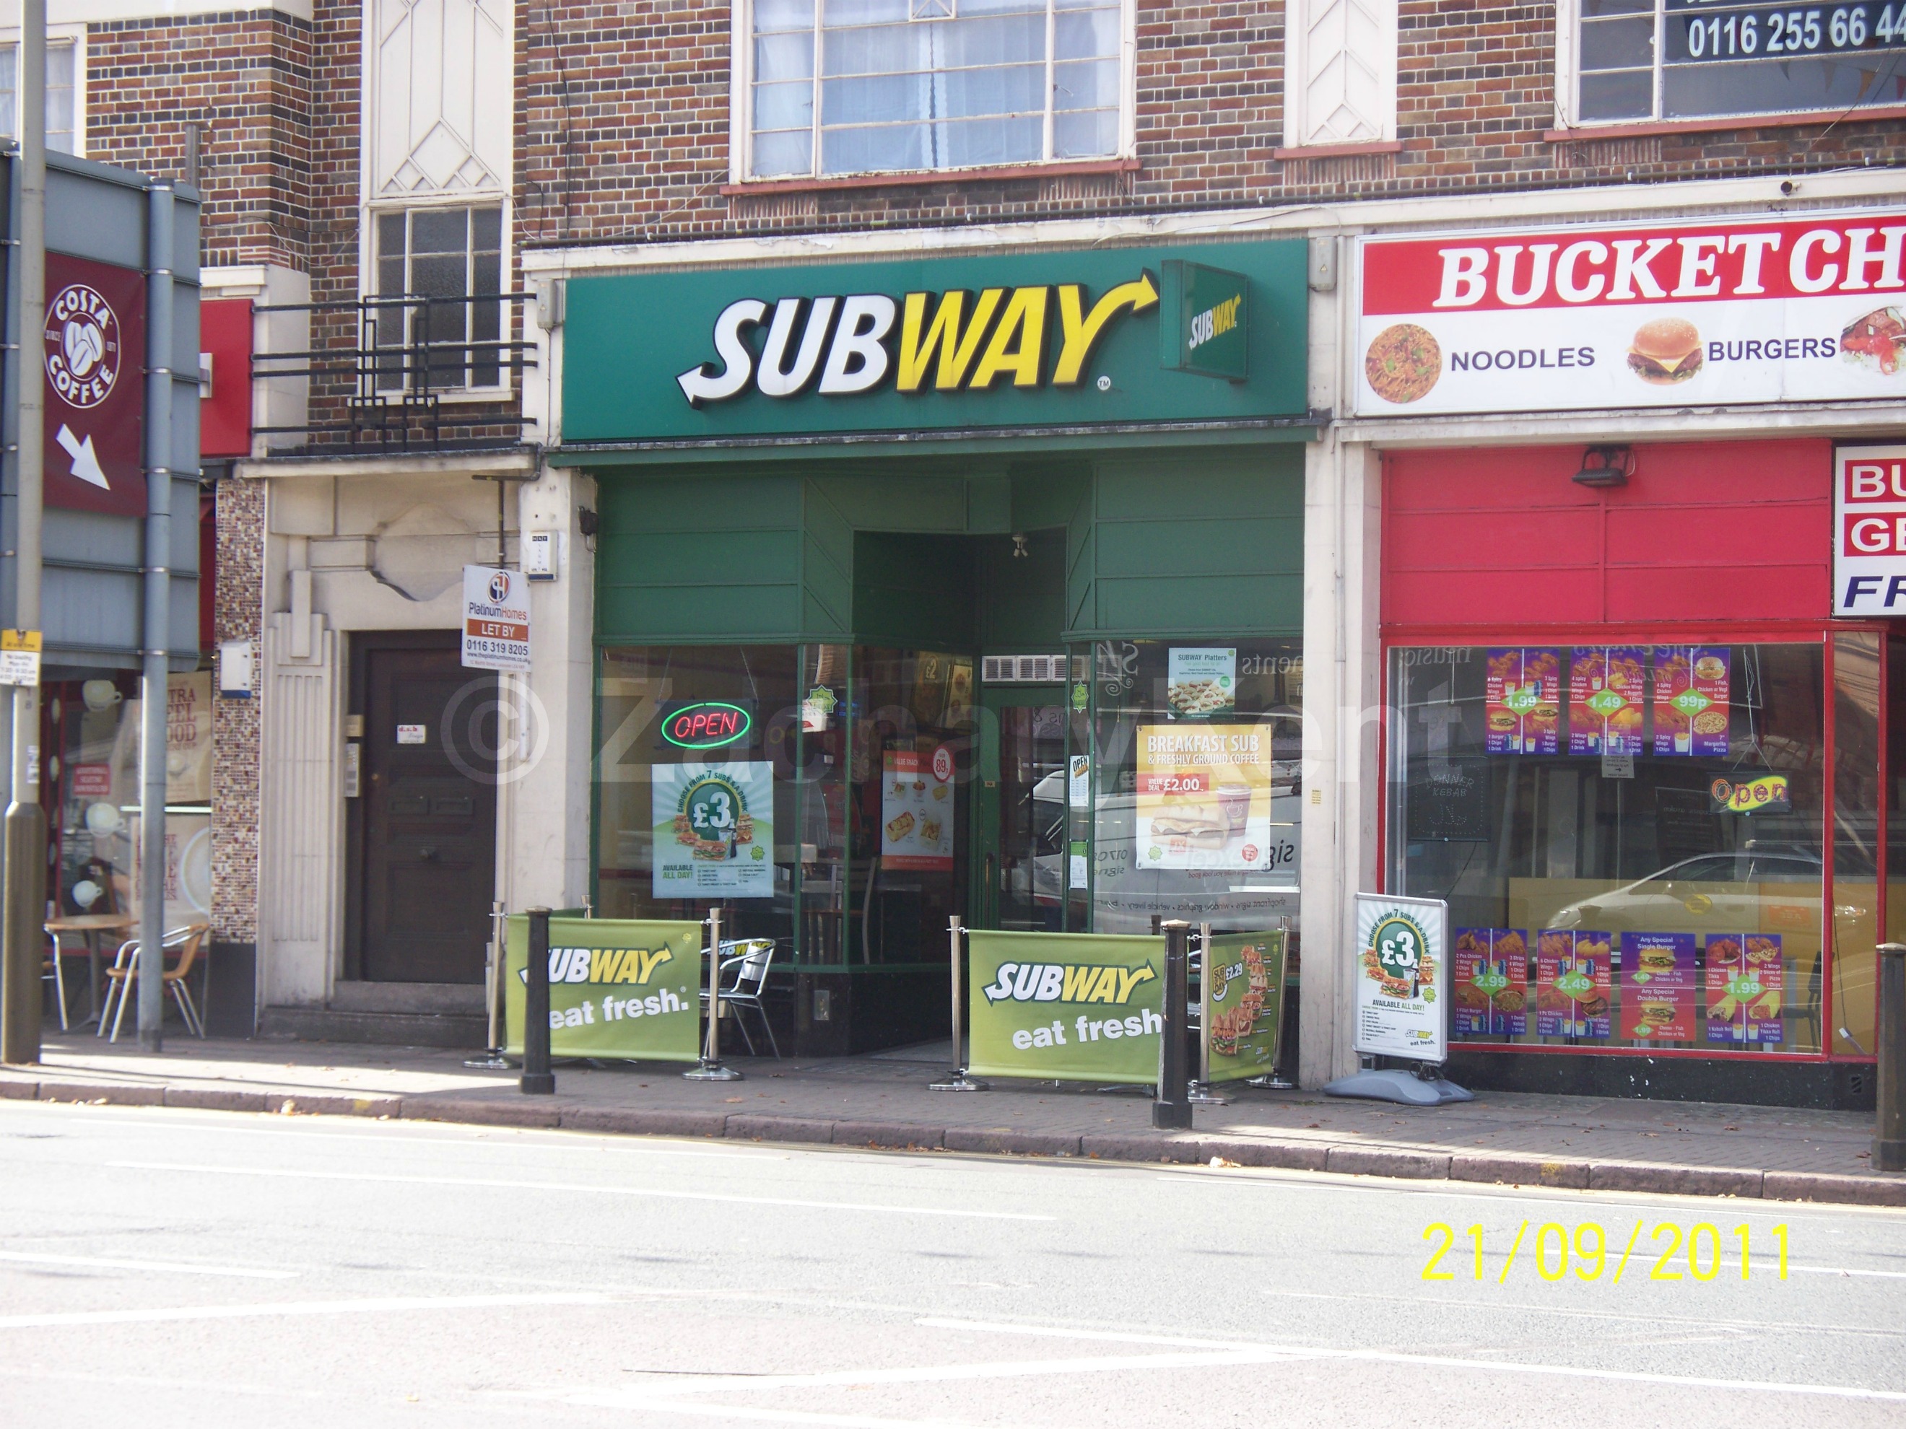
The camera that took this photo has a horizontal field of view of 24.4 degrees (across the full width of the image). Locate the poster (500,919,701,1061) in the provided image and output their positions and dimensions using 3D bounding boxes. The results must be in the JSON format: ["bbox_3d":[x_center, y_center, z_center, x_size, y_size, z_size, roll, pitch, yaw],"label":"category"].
[{"bbox_3d":[-2.010,1.582,25.352,1.306,0.798,0.040,0,-2,27],"label":"poster"}]

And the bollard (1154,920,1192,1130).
[{"bbox_3d":[1.084,1.521,21.610,0.180,1.010,0.180,0,-2,28],"label":"bollard"}]

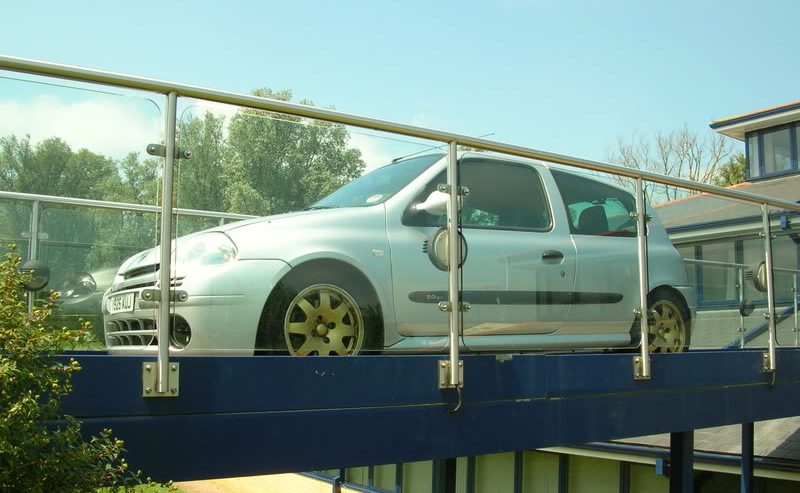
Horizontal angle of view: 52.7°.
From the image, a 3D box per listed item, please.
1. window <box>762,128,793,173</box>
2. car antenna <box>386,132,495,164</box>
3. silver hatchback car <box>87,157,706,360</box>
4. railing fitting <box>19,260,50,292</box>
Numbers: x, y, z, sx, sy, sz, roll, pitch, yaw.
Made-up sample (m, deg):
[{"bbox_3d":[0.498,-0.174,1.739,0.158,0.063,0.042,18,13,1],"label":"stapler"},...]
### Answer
[{"bbox_3d":[9.339,-2.375,20.000,0.070,1.020,0.800,5,-9,-34],"label":"window"},{"bbox_3d":[0.294,-0.637,5.200,0.820,0.310,0.030,5,-9,-34],"label":"car antenna"},{"bbox_3d":[0.173,0.118,5.030,3.780,1.420,1.710,5,-9,-34],"label":"silver hatchback car"},{"bbox_3d":[-2.191,0.176,4.850,0.190,0.190,0.110,5,-9,-34],"label":"railing fitting"}]

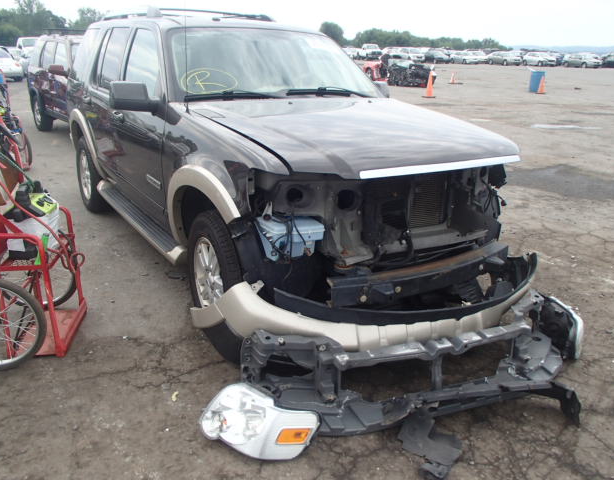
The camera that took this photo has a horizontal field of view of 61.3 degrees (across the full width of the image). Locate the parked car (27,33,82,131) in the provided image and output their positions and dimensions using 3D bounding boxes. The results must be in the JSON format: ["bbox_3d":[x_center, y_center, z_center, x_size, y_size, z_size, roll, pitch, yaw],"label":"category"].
[{"bbox_3d":[-3.549,-2.720,9.224,1.780,1.750,4.650,-15,25,-36],"label":"parked car"}]

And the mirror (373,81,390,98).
[{"bbox_3d":[0.522,-1.173,4.028,0.270,0.180,0.140,-13,24,-32],"label":"mirror"}]

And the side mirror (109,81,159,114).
[{"bbox_3d":[-1.002,-0.839,3.034,0.270,0.180,0.140,-13,24,-32],"label":"side mirror"}]

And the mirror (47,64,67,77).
[{"bbox_3d":[-3.792,-2.582,7.900,0.260,0.170,0.140,-12,23,-30],"label":"mirror"}]

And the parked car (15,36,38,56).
[{"bbox_3d":[-24.112,-16.626,45.663,2.000,2.100,5.400,-9,22,-23],"label":"parked car"}]

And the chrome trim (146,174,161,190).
[{"bbox_3d":[-0.909,-0.346,3.081,0.015,0.045,0.235,-13,24,-32],"label":"chrome trim"}]

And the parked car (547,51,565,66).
[{"bbox_3d":[29.444,-21.272,60.778,1.800,1.500,4.600,0,20,-2],"label":"parked car"}]

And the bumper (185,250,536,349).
[{"bbox_3d":[0.420,0.358,2.747,1.920,0.430,0.660,-8,22,-22],"label":"bumper"}]

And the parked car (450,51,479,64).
[{"bbox_3d":[19.506,-22.172,62.920,1.780,1.450,4.650,-2,20,-7],"label":"parked car"}]

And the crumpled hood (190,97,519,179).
[{"bbox_3d":[0.306,-0.589,2.846,1.520,0.260,1.320,-12,23,-32],"label":"crumpled hood"}]

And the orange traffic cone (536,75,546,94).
[{"bbox_3d":[9.347,-6.198,20.639,0.380,0.700,0.380,1,20,0],"label":"orange traffic cone"}]

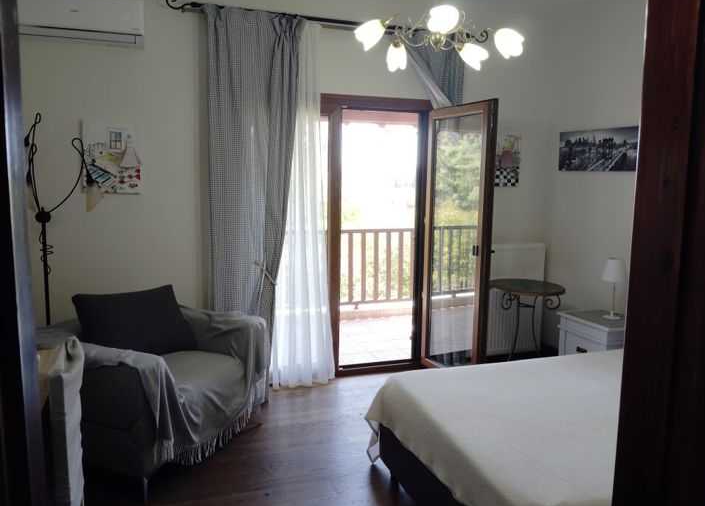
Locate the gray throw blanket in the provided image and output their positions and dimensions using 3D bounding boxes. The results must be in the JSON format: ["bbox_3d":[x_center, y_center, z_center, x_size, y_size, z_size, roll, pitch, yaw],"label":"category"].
[{"bbox_3d":[-1.113,0.698,3.225,0.920,0.620,1.020,5,8,27],"label":"gray throw blanket"}]

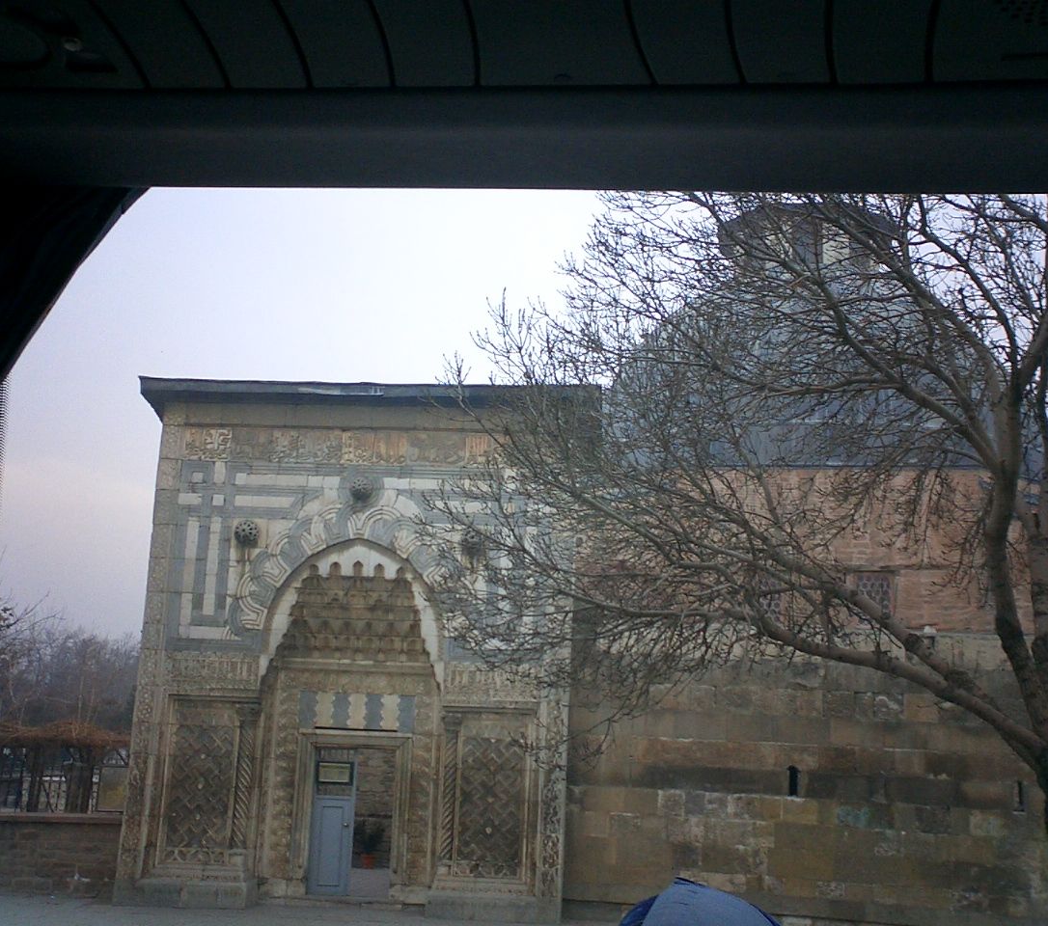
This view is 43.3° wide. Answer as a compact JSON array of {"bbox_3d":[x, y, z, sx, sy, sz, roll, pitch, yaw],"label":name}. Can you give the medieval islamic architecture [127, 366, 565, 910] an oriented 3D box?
[{"bbox_3d":[-2.845,3.144,23.019,7.480,8.860,1.700,1,-13,4],"label":"medieval islamic architecture"}]

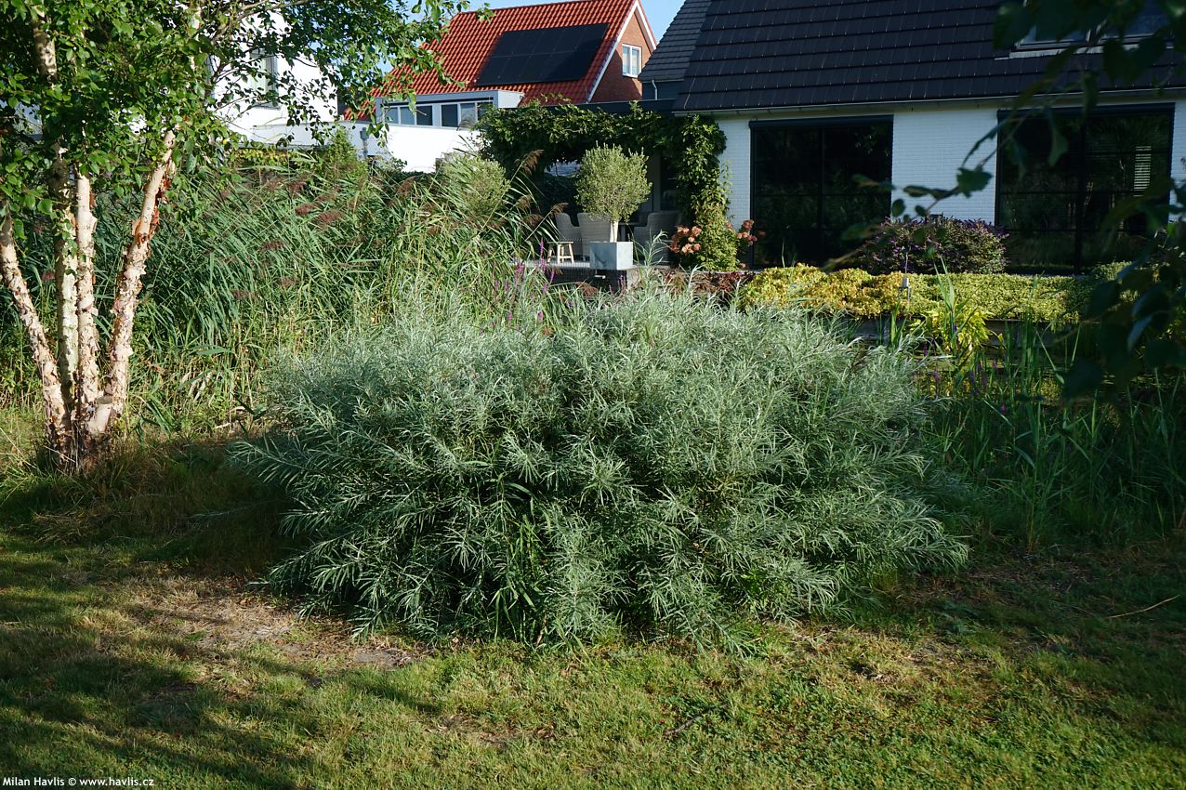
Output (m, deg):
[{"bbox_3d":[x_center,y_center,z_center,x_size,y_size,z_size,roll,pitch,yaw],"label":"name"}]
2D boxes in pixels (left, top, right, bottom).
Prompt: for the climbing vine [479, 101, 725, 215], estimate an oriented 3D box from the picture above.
[{"bbox_3d":[0.094,-4.273,22.300,4.850,2.050,0.800,4,11,28],"label":"climbing vine"}]

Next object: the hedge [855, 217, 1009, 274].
[{"bbox_3d":[5.082,-2.226,18.300,2.300,0.950,1.200,4,11,28],"label":"hedge"}]

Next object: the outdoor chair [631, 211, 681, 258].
[{"bbox_3d":[1.203,-3.045,23.300,0.640,0.930,0.620,5,11,32],"label":"outdoor chair"}]

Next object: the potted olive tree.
[{"bbox_3d":[0.382,-3.392,22.100,1.380,2.200,1.380,4,11,28],"label":"potted olive tree"}]

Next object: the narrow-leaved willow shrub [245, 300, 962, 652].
[{"bbox_3d":[0.034,0.098,5.739,3.350,1.150,2.600,-1,9,0],"label":"narrow-leaved willow shrub"}]

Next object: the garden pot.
[{"bbox_3d":[0.332,-2.541,22.100,0.580,0.490,0.580,4,11,28],"label":"garden pot"}]

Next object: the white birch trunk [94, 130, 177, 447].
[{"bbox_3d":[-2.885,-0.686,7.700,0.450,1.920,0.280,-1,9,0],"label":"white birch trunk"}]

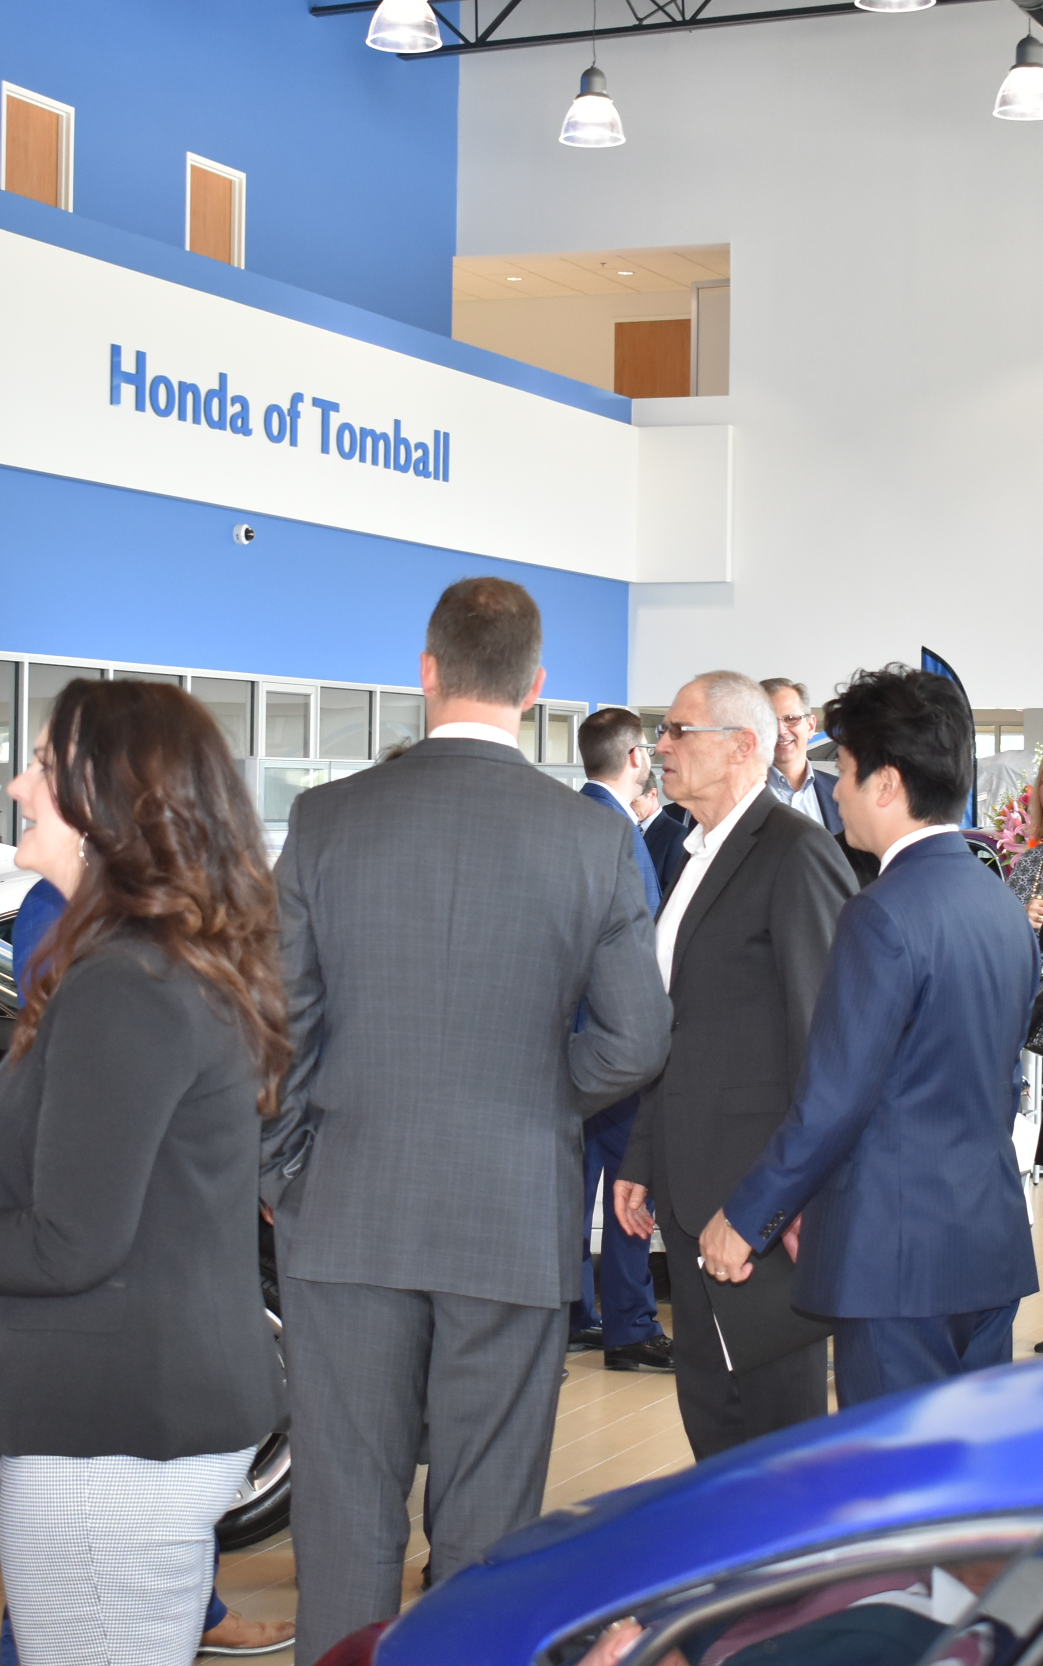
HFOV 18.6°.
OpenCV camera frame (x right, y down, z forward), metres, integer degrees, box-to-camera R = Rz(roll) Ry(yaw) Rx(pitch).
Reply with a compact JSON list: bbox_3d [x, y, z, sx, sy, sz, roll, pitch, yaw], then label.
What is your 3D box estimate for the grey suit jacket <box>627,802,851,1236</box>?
[{"bbox_3d":[0.389,0.310,5.550,0.320,0.770,0.470,1,1,-25],"label":"grey suit jacket"}]

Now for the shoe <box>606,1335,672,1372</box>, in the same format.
[{"bbox_3d":[0.380,1.442,8.930,0.305,0.115,0.110,1,1,14],"label":"shoe"}]

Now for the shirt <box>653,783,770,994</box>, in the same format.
[{"bbox_3d":[0.352,0.206,5.300,0.300,0.620,0.460,0,1,-22],"label":"shirt"}]

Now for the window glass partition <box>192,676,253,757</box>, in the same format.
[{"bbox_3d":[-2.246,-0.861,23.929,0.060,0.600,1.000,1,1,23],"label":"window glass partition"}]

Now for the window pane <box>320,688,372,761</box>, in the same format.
[{"bbox_3d":[-1.337,-0.839,24.300,0.060,0.560,0.900,1,1,22],"label":"window pane"}]

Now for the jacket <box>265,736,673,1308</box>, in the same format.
[{"bbox_3d":[-0.078,0.266,4.500,0.550,0.800,0.360,1,1,17],"label":"jacket"}]

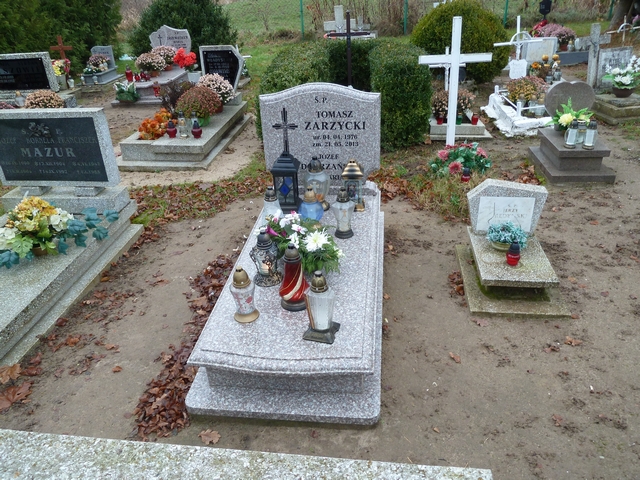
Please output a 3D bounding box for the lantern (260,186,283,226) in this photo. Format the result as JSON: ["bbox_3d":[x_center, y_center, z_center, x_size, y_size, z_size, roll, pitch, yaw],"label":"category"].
[{"bbox_3d":[-0.295,-0.191,3.131,0.137,0.299,0.137,1,30,7],"label":"lantern"}]

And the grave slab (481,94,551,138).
[{"bbox_3d":[2.537,-1.625,6.094,0.800,0.210,1.450,-7,26,10],"label":"grave slab"}]

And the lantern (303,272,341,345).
[{"bbox_3d":[0.004,0.271,2.169,0.132,0.327,0.132,7,29,17],"label":"lantern"}]

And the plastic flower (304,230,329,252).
[{"bbox_3d":[-0.018,0.008,2.522,0.115,0.085,0.100,1,29,7],"label":"plastic flower"}]

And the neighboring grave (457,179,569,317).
[{"bbox_3d":[1.127,0.019,2.920,0.523,0.507,0.752,1,30,7],"label":"neighboring grave"}]

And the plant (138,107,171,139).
[{"bbox_3d":[-1.735,-1.216,5.280,0.320,0.240,0.320,0,26,6],"label":"plant"}]

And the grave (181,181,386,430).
[{"bbox_3d":[-0.058,0.168,2.826,0.830,0.263,1.909,1,29,7],"label":"grave"}]

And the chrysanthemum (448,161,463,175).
[{"bbox_3d":[1.131,-0.605,4.166,0.120,0.095,0.100,1,29,7],"label":"chrysanthemum"}]

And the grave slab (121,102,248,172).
[{"bbox_3d":[-1.472,-1.219,5.646,0.950,0.215,1.794,1,30,7],"label":"grave slab"}]

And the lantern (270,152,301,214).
[{"bbox_3d":[-0.219,-0.401,3.395,0.175,0.399,0.175,1,30,7],"label":"lantern"}]

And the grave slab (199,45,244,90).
[{"bbox_3d":[-1.308,-2.239,6.583,0.600,0.610,0.090,0,22,6],"label":"grave slab"}]

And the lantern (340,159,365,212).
[{"bbox_3d":[0.216,-0.342,3.133,0.122,0.318,0.122,5,30,14],"label":"lantern"}]

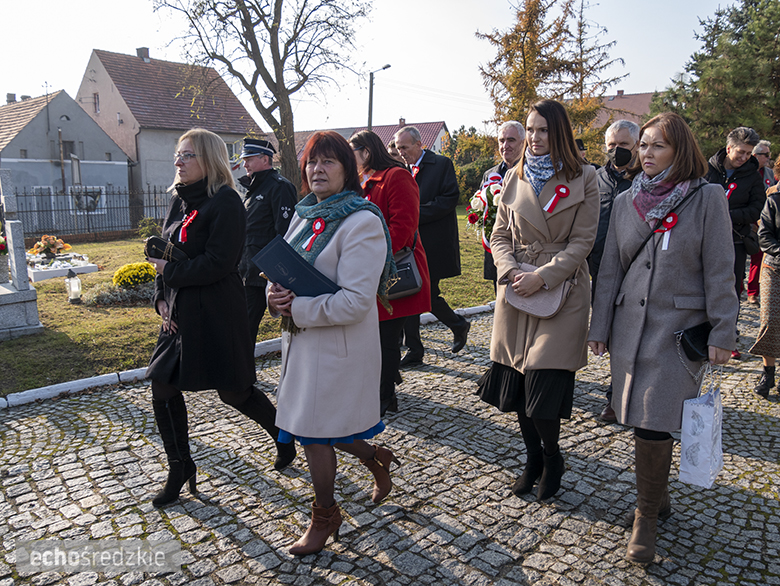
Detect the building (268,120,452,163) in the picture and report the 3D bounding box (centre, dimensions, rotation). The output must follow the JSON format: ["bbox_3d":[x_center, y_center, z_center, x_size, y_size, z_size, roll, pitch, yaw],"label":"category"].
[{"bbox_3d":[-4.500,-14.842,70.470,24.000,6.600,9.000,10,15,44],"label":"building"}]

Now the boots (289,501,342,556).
[{"bbox_3d":[-0.292,0.913,2.655,0.225,0.185,0.090,-5,12,-32],"label":"boots"}]

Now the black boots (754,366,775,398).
[{"bbox_3d":[2.490,0.582,4.486,0.230,0.195,0.095,-10,15,-43],"label":"black boots"}]

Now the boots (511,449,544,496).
[{"bbox_3d":[0.644,0.841,3.170,0.090,0.200,0.230,9,13,39],"label":"boots"}]

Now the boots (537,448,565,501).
[{"bbox_3d":[0.747,0.839,3.140,0.088,0.195,0.225,10,14,41],"label":"boots"}]

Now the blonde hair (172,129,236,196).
[{"bbox_3d":[-0.815,-0.567,2.946,0.260,0.290,0.230,-7,13,-31],"label":"blonde hair"}]

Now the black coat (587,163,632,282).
[{"bbox_3d":[1.352,-0.400,3.950,0.520,0.720,0.330,8,12,33],"label":"black coat"}]

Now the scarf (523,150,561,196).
[{"bbox_3d":[0.650,-0.512,2.900,0.190,0.220,0.190,9,13,39],"label":"scarf"}]

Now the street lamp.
[{"bbox_3d":[-0.650,-10.145,41.844,1.500,7.600,0.350,3,11,14],"label":"street lamp"}]

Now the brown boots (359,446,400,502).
[{"bbox_3d":[-0.041,0.822,3.080,0.180,0.220,0.090,36,-11,-32],"label":"brown boots"}]

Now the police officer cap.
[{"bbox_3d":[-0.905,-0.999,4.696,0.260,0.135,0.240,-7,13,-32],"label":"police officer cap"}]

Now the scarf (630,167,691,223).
[{"bbox_3d":[0.966,-0.357,2.426,0.220,0.205,0.210,8,14,38],"label":"scarf"}]

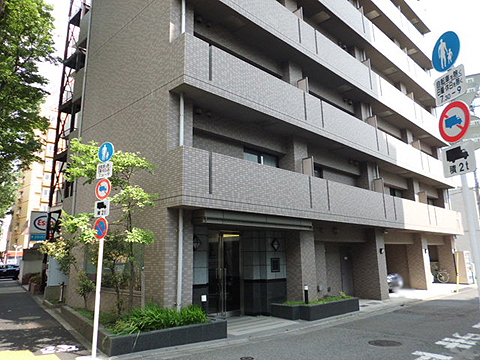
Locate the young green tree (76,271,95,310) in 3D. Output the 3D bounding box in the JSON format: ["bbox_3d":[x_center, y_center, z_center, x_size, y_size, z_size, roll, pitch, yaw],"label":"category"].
[{"bbox_3d":[-4.155,2.964,9.730,0.500,1.020,0.500,10,-15,-44],"label":"young green tree"}]

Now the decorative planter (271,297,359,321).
[{"bbox_3d":[2.350,3.868,10.967,2.920,0.380,1.250,10,-15,-44],"label":"decorative planter"}]

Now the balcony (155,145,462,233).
[{"bbox_3d":[5.836,1.378,15.393,21.000,1.340,1.150,10,-15,-44],"label":"balcony"}]

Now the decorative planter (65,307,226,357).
[{"bbox_3d":[-2.621,3.478,8.946,2.500,0.340,4.580,7,-13,-35],"label":"decorative planter"}]

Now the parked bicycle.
[{"bbox_3d":[11.806,5.717,21.893,0.550,1.000,1.700,10,-15,-44],"label":"parked bicycle"}]

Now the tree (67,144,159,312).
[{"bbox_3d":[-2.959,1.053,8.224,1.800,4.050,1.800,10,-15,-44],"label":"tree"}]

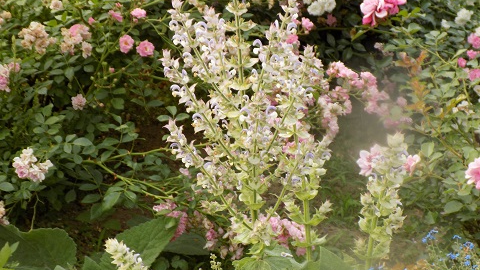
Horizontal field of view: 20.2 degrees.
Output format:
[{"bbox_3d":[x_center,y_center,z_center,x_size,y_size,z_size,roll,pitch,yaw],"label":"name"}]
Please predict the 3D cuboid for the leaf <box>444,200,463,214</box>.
[{"bbox_3d":[0.556,0.186,3.500,0.045,0.034,0.025,3,18,9],"label":"leaf"}]

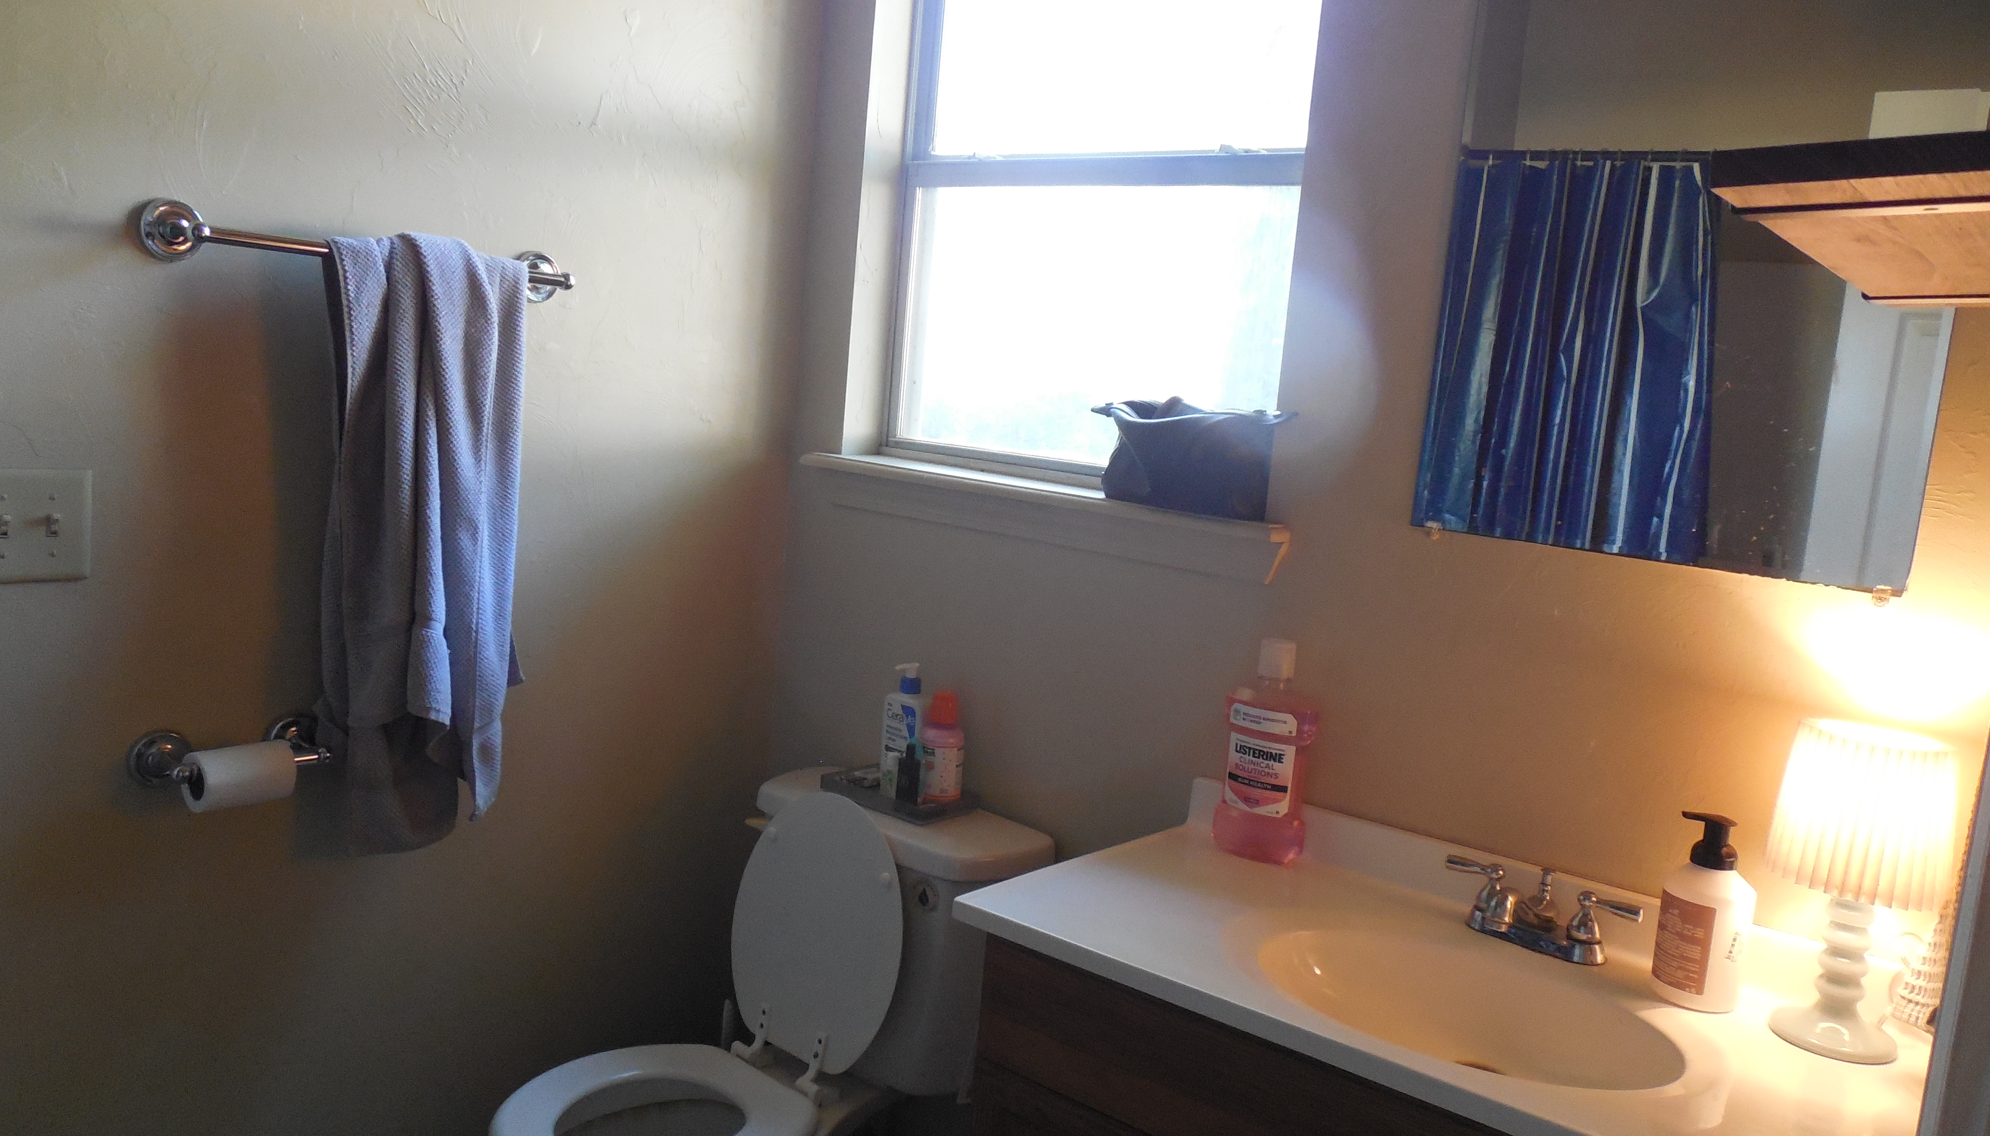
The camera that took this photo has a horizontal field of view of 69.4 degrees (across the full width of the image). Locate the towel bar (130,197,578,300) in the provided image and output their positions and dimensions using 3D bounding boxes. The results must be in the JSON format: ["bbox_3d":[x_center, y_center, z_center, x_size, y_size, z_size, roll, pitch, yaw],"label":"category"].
[{"bbox_3d":[-0.717,-0.370,1.707,0.086,0.067,0.532,11,9,37],"label":"towel bar"}]

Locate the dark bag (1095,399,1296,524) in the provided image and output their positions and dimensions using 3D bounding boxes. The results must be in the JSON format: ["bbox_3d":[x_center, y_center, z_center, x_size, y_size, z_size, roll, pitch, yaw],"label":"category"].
[{"bbox_3d":[0.258,-0.153,1.908,0.295,0.146,0.100,11,9,37],"label":"dark bag"}]

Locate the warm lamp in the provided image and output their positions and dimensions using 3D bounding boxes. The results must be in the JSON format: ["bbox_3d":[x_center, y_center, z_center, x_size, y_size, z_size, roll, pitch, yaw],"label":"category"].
[{"bbox_3d":[0.821,0.303,1.365,0.153,0.302,0.153,11,9,37],"label":"warm lamp"}]

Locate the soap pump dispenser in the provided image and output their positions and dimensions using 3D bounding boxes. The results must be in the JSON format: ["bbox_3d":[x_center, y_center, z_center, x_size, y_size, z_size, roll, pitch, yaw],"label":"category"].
[{"bbox_3d":[0.715,0.338,1.437,0.084,0.196,0.084,10,9,34],"label":"soap pump dispenser"}]

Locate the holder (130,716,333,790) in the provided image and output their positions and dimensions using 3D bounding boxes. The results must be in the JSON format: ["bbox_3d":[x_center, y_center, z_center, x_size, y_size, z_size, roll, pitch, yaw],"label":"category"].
[{"bbox_3d":[-0.865,0.219,1.660,0.086,0.069,0.226,11,9,37],"label":"holder"}]

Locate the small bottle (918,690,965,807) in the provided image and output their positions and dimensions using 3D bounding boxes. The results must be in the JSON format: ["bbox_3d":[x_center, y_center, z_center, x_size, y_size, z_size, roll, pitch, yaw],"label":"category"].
[{"bbox_3d":[-0.073,0.258,2.086,0.063,0.160,0.063,5,7,-1],"label":"small bottle"}]

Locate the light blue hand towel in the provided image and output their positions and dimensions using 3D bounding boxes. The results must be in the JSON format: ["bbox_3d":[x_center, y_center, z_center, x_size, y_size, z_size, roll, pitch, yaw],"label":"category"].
[{"bbox_3d":[-0.700,-0.014,1.762,0.090,0.748,0.270,11,9,37],"label":"light blue hand towel"}]

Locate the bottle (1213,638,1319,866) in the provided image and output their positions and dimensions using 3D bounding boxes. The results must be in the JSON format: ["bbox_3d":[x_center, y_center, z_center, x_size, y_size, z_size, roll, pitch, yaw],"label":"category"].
[{"bbox_3d":[0.343,0.223,1.780,0.100,0.266,0.068,10,9,32],"label":"bottle"}]

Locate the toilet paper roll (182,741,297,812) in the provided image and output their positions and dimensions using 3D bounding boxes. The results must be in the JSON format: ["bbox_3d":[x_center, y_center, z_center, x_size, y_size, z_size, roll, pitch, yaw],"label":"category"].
[{"bbox_3d":[-0.853,0.237,1.630,0.067,0.067,0.100,11,9,37],"label":"toilet paper roll"}]

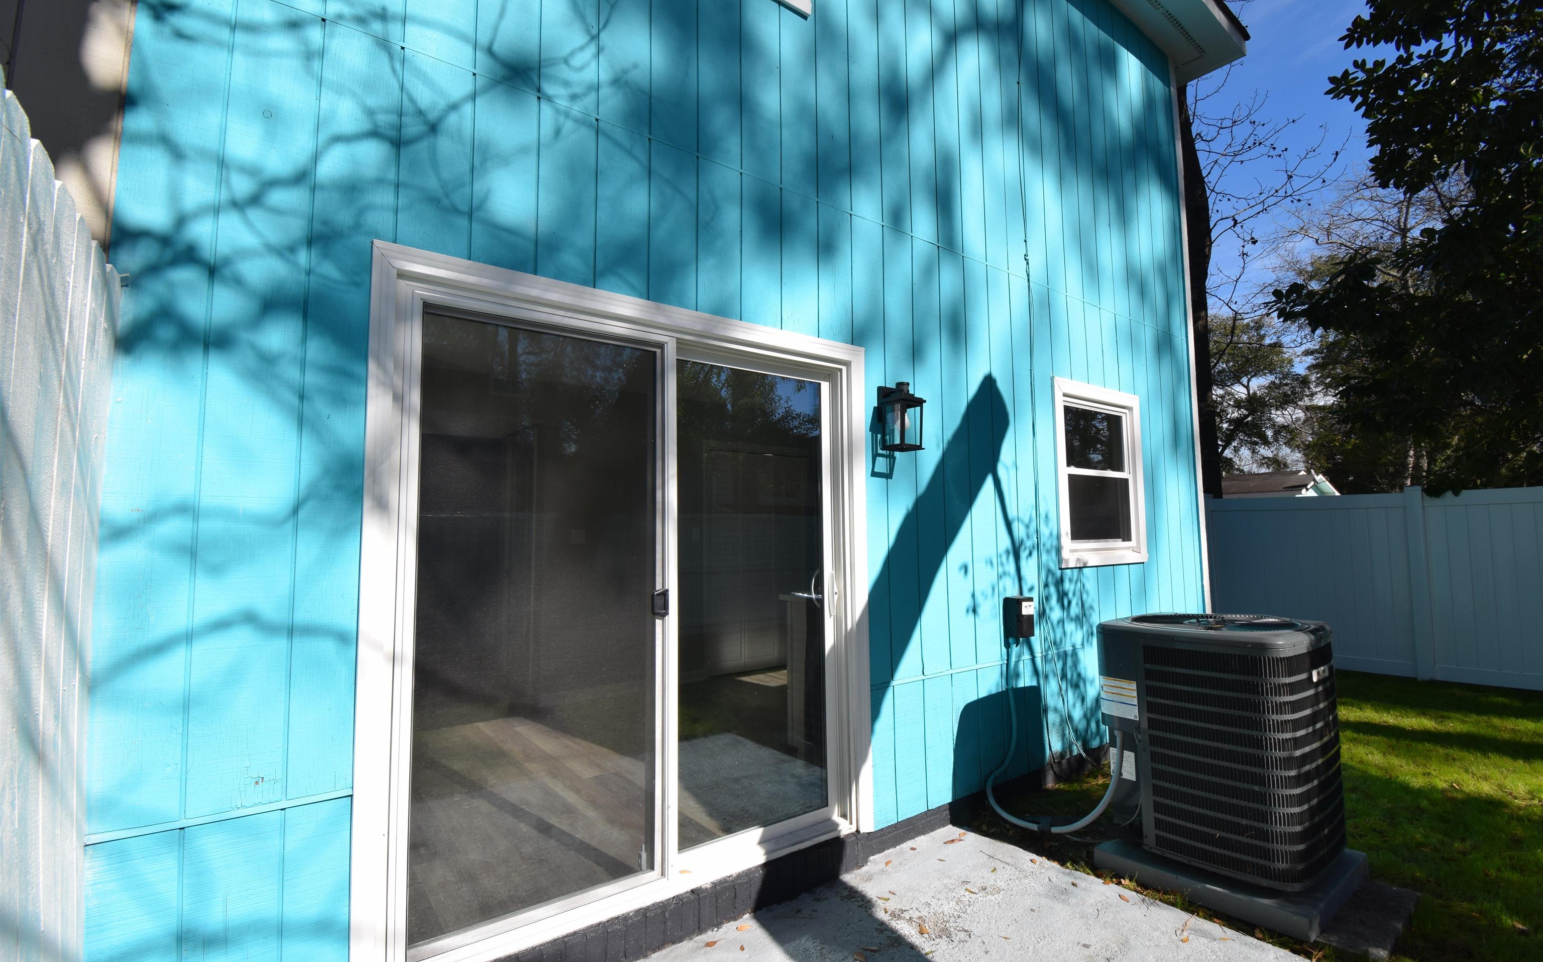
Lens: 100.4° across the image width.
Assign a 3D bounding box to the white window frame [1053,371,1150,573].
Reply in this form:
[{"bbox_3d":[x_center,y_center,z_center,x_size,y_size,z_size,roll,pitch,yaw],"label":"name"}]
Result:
[{"bbox_3d":[2.110,-0.032,4.168,1.070,1.150,0.100,3,-6,-35],"label":"white window frame"}]

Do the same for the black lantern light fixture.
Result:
[{"bbox_3d":[0.606,-0.302,2.996,0.150,0.315,0.175,3,-6,-35],"label":"black lantern light fixture"}]

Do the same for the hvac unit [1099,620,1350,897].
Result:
[{"bbox_3d":[1.998,1.115,2.878,0.730,0.935,0.730,3,-6,-38],"label":"hvac unit"}]

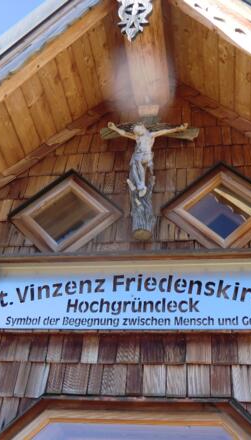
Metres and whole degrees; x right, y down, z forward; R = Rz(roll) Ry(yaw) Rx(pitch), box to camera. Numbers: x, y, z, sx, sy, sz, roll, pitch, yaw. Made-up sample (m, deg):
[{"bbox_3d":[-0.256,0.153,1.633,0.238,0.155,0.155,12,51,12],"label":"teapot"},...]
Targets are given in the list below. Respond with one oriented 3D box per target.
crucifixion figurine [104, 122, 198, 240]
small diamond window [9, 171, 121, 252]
[{"bbox_3d":[0.150,-0.396,3.548,0.770,1.130,0.230,-2,-37,9],"label":"crucifixion figurine"},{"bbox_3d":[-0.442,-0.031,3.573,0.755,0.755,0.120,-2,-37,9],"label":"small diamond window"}]

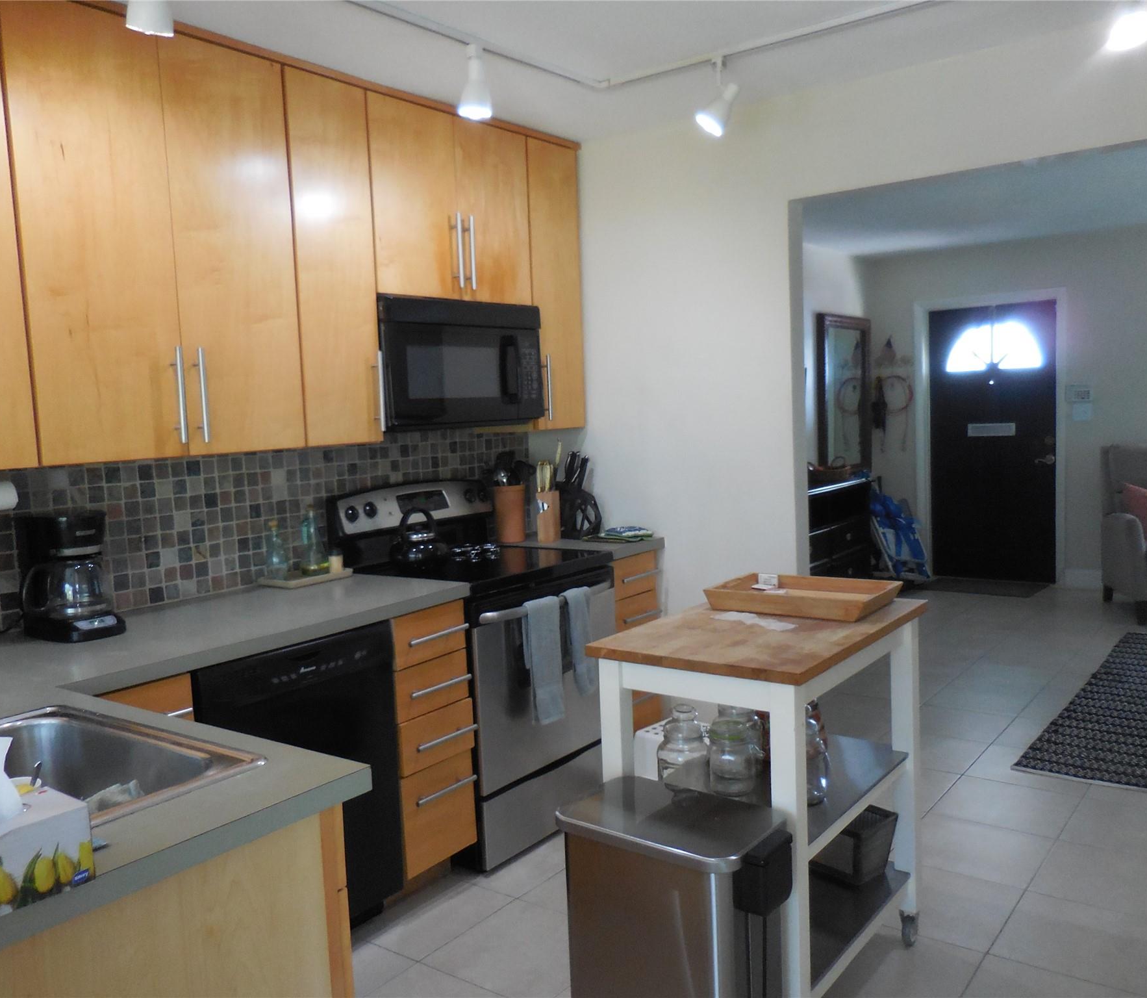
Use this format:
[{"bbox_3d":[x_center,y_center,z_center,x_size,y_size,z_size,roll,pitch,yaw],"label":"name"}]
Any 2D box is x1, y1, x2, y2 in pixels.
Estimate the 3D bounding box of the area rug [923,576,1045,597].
[{"bbox_3d":[3.006,0.646,7.072,0.780,0.010,0.560,1,6,38],"label":"area rug"}]

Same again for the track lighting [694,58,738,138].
[{"bbox_3d":[0.451,-1.260,3.002,0.135,0.235,0.095,-3,5,-3],"label":"track lighting"}]

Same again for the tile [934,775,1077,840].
[{"bbox_3d":[1.519,1.074,3.373,0.398,0.010,0.398,2,7,38],"label":"tile"}]

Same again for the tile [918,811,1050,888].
[{"bbox_3d":[1.231,1.080,2.962,0.395,0.010,0.386,1,6,38],"label":"tile"}]

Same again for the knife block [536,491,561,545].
[{"bbox_3d":[-0.101,0.070,3.729,0.074,0.195,0.075,1,6,38],"label":"knife block"}]

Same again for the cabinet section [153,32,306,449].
[{"bbox_3d":[-1.038,-0.671,2.704,0.324,1.075,0.373,1,6,37],"label":"cabinet section"}]

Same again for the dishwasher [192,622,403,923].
[{"bbox_3d":[-0.906,0.793,2.684,0.600,0.871,0.601,2,7,38],"label":"dishwasher"}]

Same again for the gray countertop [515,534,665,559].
[{"bbox_3d":[-0.004,0.179,3.758,0.645,0.036,0.299,1,6,38],"label":"gray countertop"}]

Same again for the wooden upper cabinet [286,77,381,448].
[{"bbox_3d":[-0.849,-0.731,3.069,0.330,1.130,0.308,1,6,38],"label":"wooden upper cabinet"}]

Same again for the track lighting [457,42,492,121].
[{"bbox_3d":[-0.277,-1.163,2.676,0.098,0.194,0.098,-3,5,0],"label":"track lighting"}]

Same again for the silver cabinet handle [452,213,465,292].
[{"bbox_3d":[-0.395,-0.844,3.270,0.037,0.250,0.013,2,7,38],"label":"silver cabinet handle"}]

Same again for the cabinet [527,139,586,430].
[{"bbox_3d":[-0.182,-0.835,3.918,0.330,1.130,0.316,1,6,38],"label":"cabinet"}]

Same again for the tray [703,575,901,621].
[{"bbox_3d":[0.578,0.245,2.433,0.415,0.055,0.292,1,6,38],"label":"tray"}]

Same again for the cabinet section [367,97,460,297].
[{"bbox_3d":[-0.637,-0.969,3.223,0.324,0.607,0.387,1,6,37],"label":"cabinet section"}]

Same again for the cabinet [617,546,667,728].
[{"bbox_3d":[0.030,0.590,3.858,0.580,0.775,0.292,2,7,38],"label":"cabinet"}]

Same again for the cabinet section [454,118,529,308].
[{"bbox_3d":[-0.406,-1.005,3.526,0.324,0.607,0.379,1,6,37],"label":"cabinet section"}]

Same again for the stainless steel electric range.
[{"bbox_3d":[-0.298,0.531,3.345,0.685,1.165,0.747,1,6,38],"label":"stainless steel electric range"}]

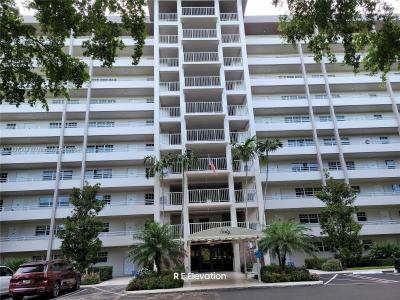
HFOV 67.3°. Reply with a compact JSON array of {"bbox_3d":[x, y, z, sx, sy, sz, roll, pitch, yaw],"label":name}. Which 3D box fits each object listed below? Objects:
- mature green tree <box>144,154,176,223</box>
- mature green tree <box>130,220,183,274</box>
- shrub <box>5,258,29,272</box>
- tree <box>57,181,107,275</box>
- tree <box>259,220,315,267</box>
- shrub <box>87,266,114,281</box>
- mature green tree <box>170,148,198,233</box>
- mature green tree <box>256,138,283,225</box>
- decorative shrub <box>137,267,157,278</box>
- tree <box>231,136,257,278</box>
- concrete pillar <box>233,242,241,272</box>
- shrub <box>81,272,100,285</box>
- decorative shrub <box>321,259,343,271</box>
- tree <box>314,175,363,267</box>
[{"bbox_3d":[-2.666,4.249,20.123,2.100,8.300,2.100,-2,-19,-3],"label":"mature green tree"},{"bbox_3d":[-2.787,6.636,19.552,3.600,4.000,3.500,-2,-17,-3],"label":"mature green tree"},{"bbox_3d":[-12.502,8.288,20.401,1.600,1.750,1.500,-2,-19,-3],"label":"shrub"},{"bbox_3d":[-9.550,6.527,24.194,3.900,7.600,3.700,-2,-17,-3],"label":"tree"},{"bbox_3d":[5.060,5.741,17.623,3.100,3.150,3.000,-2,-19,-3],"label":"tree"},{"bbox_3d":[-8.083,9.975,24.455,2.000,1.050,1.700,-2,-17,-3],"label":"shrub"},{"bbox_3d":[-1.045,4.083,20.253,2.100,8.550,2.100,-2,-19,-3],"label":"mature green tree"},{"bbox_3d":[5.753,4.117,23.357,2.400,10.300,2.300,-2,-17,-3],"label":"mature green tree"},{"bbox_3d":[-2.953,6.896,16.545,1.150,0.900,1.100,-2,-19,-3],"label":"decorative shrub"},{"bbox_3d":[3.175,3.510,20.641,2.100,9.500,2.100,-2,-19,-3],"label":"tree"},{"bbox_3d":[2.800,8.187,23.029,0.550,2.250,0.550,-2,-19,-3],"label":"concrete pillar"},{"bbox_3d":[-8.063,9.350,22.135,1.550,0.850,1.300,-2,-17,-3],"label":"shrub"},{"bbox_3d":[10.265,8.870,23.478,1.700,0.900,1.500,-2,-17,-3],"label":"decorative shrub"},{"bbox_3d":[11.847,5.936,25.736,3.900,7.700,3.700,-2,-17,-3],"label":"tree"}]

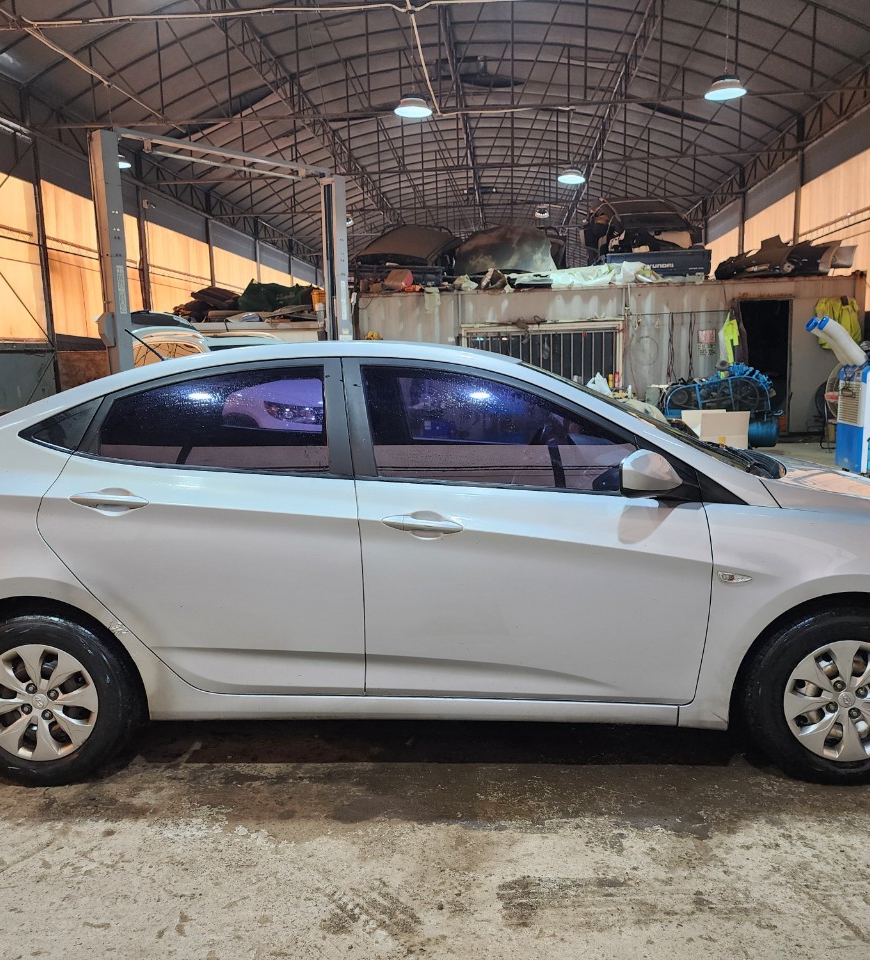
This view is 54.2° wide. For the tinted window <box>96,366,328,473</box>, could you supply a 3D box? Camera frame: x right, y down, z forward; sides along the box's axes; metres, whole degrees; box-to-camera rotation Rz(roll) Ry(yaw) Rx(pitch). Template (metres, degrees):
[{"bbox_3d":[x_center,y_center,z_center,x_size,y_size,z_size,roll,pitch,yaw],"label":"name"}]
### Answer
[{"bbox_3d":[-0.714,-0.200,2.773,0.771,0.368,0.060,0,-17,7],"label":"tinted window"}]

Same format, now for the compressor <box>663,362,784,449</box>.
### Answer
[{"bbox_3d":[3.994,-1.067,12.019,1.480,1.220,0.560,-1,8,5],"label":"compressor"}]

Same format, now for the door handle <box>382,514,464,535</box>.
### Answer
[{"bbox_3d":[-0.037,0.137,2.597,0.249,0.045,0.050,6,9,2],"label":"door handle"}]

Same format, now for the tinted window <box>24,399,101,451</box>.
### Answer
[{"bbox_3d":[-1.245,-0.185,2.829,0.285,0.198,0.040,0,-18,10],"label":"tinted window"}]

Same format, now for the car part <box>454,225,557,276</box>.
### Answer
[{"bbox_3d":[1.101,-3.550,13.100,1.500,0.920,0.250,-1,-22,5],"label":"car part"}]

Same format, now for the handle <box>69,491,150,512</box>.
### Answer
[{"bbox_3d":[-1.012,0.065,2.643,0.253,0.045,0.050,3,8,2],"label":"handle"}]

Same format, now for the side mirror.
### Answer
[{"bbox_3d":[0.627,-0.018,2.492,0.160,0.135,0.210,-1,8,3],"label":"side mirror"}]

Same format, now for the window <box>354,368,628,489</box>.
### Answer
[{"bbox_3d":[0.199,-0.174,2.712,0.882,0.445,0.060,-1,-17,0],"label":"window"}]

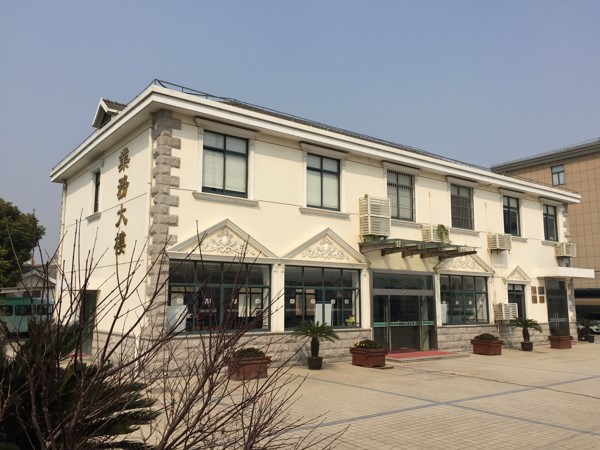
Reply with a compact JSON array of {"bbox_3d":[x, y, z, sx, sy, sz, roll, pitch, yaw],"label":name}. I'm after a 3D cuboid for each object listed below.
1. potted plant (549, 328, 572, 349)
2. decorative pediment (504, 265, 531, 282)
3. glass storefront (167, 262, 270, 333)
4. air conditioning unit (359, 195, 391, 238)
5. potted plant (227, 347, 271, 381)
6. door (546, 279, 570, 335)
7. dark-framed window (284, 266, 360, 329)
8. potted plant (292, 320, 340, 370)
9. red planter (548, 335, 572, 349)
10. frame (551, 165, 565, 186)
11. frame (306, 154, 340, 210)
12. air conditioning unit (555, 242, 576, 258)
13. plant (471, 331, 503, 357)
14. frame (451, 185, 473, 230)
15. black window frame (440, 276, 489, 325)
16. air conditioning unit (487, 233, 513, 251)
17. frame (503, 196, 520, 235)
[{"bbox_3d":[11.058,4.833,21.365,0.660,0.810,0.660,3,-8,-18],"label":"potted plant"},{"bbox_3d":[9.634,2.214,22.228,2.009,0.828,0.180,7,-10,-36],"label":"decorative pediment"},{"bbox_3d":[-2.021,1.908,13.213,3.004,1.841,0.120,7,-11,-35],"label":"glass storefront"},{"bbox_3d":[2.558,-0.215,17.030,1.030,1.335,0.450,7,-10,-36],"label":"air conditioning unit"},{"bbox_3d":[-1.373,3.638,13.260,0.980,0.780,0.770,6,-10,-37],"label":"potted plant"},{"bbox_3d":[12.534,4.064,24.397,1.909,2.820,0.130,7,-10,-36],"label":"door"},{"bbox_3d":[0.827,2.481,16.944,3.320,2.050,0.120,6,-10,-37],"label":"dark-framed window"},{"bbox_3d":[0.476,3.654,15.366,1.420,1.420,1.420,0,-8,0],"label":"potted plant"},{"bbox_3d":[10.659,4.794,20.635,0.850,0.500,0.520,7,-11,-35],"label":"red planter"},{"bbox_3d":[17.843,-3.398,34.654,0.120,1.387,0.875,7,-11,-37],"label":"frame"},{"bbox_3d":[0.753,-1.315,15.725,1.323,1.657,0.120,7,-11,-35],"label":"frame"},{"bbox_3d":[14.518,1.438,27.430,1.270,0.720,0.480,6,-10,-37],"label":"air conditioning unit"},{"bbox_3d":[7.437,4.740,19.973,0.870,0.810,0.880,6,-10,-37],"label":"plant"},{"bbox_3d":[7.234,-0.778,22.412,1.600,1.920,0.120,6,-10,-37],"label":"frame"},{"bbox_3d":[6.342,2.865,19.188,2.897,1.841,0.120,7,-11,-35],"label":"black window frame"},{"bbox_3d":[9.360,0.848,23.485,1.180,0.710,0.480,6,-10,-37],"label":"air conditioning unit"},{"bbox_3d":[9.614,-0.383,22.743,1.345,1.718,0.120,7,-10,-36],"label":"frame"}]

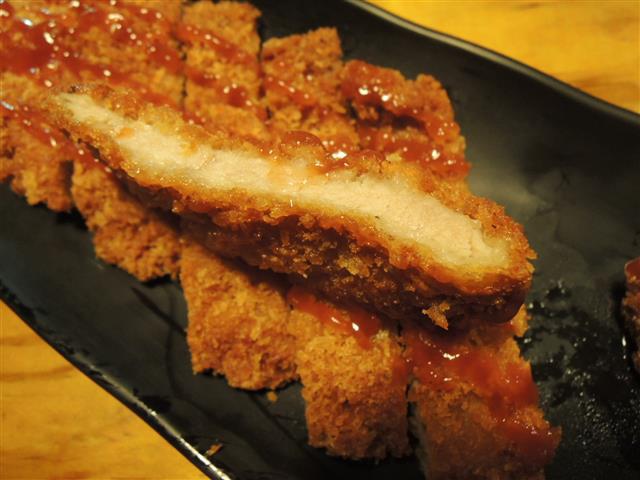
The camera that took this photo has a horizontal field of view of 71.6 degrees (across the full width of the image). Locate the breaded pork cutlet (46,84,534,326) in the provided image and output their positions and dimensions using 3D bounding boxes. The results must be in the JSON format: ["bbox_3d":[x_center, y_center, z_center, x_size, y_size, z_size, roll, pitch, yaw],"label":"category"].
[{"bbox_3d":[-0.015,-0.011,0.129,0.135,0.026,0.029,17,64,8],"label":"breaded pork cutlet"}]

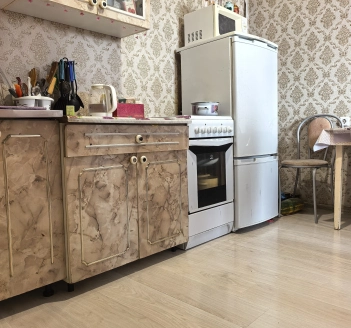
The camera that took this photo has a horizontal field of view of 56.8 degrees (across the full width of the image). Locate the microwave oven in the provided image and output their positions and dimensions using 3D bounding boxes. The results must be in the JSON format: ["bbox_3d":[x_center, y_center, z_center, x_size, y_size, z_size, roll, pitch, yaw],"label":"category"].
[{"bbox_3d":[0.344,-1.100,2.741,0.460,0.270,0.330,-6,7,-45],"label":"microwave oven"}]

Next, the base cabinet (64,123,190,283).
[{"bbox_3d":[-0.394,0.148,1.944,0.800,0.800,0.570,-6,7,-45],"label":"base cabinet"}]

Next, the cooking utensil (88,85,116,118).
[{"bbox_3d":[-0.427,-0.366,1.913,0.185,0.205,0.140,2,6,30],"label":"cooking utensil"}]

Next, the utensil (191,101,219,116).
[{"bbox_3d":[0.217,-0.398,2.426,0.205,0.125,0.240,0,5,9],"label":"utensil"}]

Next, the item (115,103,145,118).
[{"bbox_3d":[-0.278,-0.318,1.965,0.160,0.100,0.080,-4,5,-27],"label":"item"}]

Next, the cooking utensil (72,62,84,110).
[{"bbox_3d":[-0.571,-0.465,1.917,0.055,0.285,0.070,0,5,17],"label":"cooking utensil"}]

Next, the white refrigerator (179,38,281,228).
[{"bbox_3d":[0.451,-0.240,2.771,0.600,1.455,0.630,-6,7,-43],"label":"white refrigerator"}]

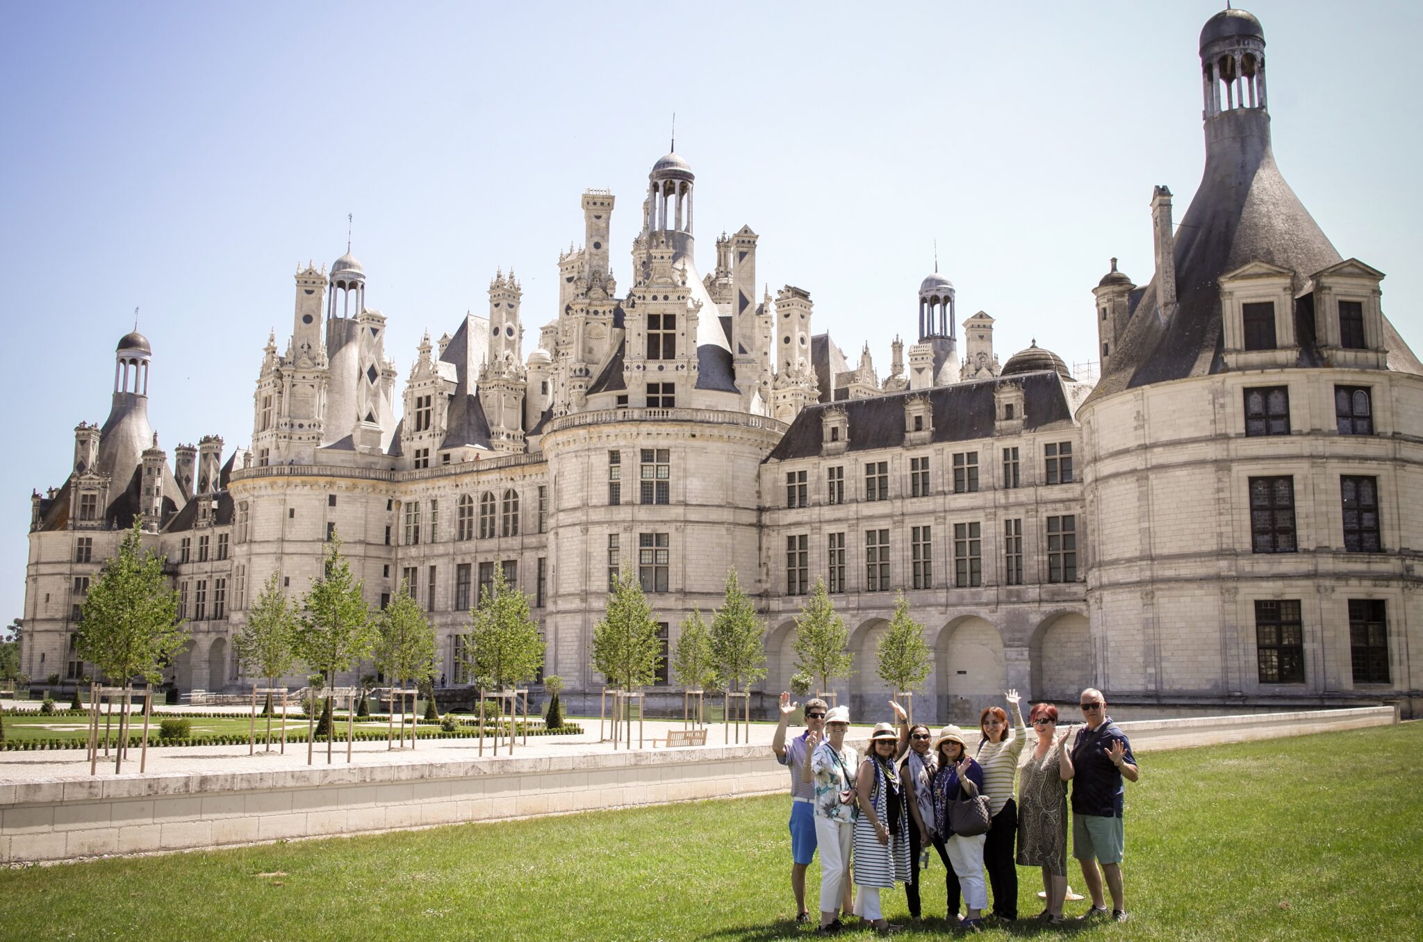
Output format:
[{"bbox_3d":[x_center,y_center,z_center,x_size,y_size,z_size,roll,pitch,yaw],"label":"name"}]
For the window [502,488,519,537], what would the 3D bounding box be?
[{"bbox_3d":[-17.958,3.779,120.244,2.050,4.457,0.350,-7,-12,39],"label":"window"}]

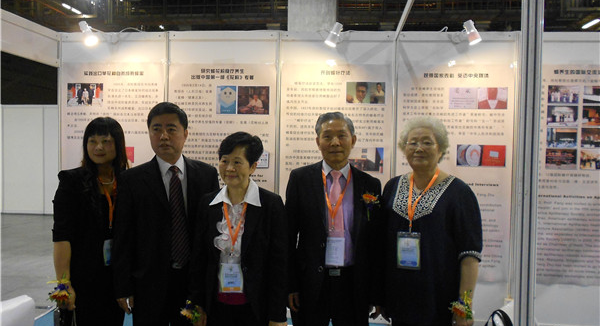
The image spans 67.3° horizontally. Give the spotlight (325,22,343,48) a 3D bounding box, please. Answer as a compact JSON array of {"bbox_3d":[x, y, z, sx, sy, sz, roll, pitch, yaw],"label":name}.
[{"bbox_3d":[0.275,-0.996,3.490,0.097,0.180,0.097,25,-4,-11],"label":"spotlight"}]

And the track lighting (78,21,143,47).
[{"bbox_3d":[-1.594,-1.064,3.799,0.375,0.225,0.410,1,1,5],"label":"track lighting"}]

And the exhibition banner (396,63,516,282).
[{"bbox_3d":[1.280,0.078,3.747,0.960,1.810,0.020,1,1,5],"label":"exhibition banner"}]

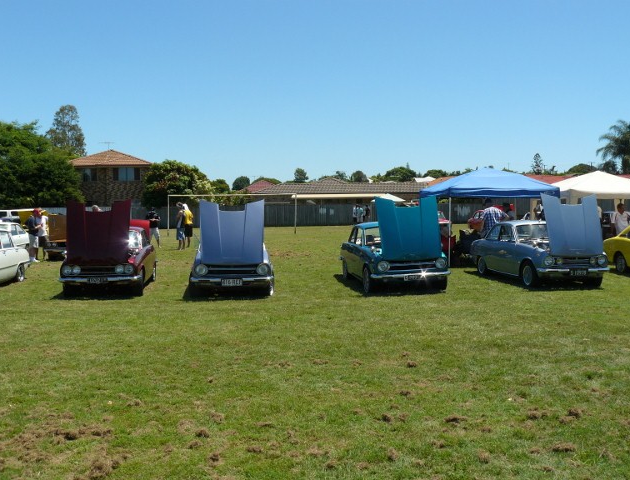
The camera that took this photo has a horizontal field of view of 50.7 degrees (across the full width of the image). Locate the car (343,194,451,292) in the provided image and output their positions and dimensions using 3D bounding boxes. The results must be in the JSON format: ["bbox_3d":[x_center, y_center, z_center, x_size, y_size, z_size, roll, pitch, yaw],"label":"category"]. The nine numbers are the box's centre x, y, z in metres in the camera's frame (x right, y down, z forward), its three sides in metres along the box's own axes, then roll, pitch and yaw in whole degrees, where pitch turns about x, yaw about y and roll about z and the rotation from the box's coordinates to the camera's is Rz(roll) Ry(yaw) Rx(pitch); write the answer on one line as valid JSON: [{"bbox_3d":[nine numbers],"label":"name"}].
[{"bbox_3d":[1.567,0.062,14.099,1.500,1.730,4.020,-1,3,-6],"label":"car"}]

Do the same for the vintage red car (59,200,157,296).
[{"bbox_3d":[-4.371,0.124,14.375,1.500,1.730,4.020,-1,3,-9],"label":"vintage red car"}]

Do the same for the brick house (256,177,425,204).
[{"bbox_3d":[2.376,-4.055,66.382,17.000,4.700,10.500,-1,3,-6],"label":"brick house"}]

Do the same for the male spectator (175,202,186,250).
[{"bbox_3d":[-5.075,-0.516,25.103,0.350,1.770,0.450,1,3,28],"label":"male spectator"}]

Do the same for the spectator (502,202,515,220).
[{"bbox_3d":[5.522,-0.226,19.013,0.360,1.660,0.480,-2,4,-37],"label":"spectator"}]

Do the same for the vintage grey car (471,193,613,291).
[{"bbox_3d":[4.912,0.020,15.000,1.500,1.730,4.020,-1,3,-6],"label":"vintage grey car"}]

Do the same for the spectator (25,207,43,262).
[{"bbox_3d":[-8.556,-0.150,20.315,0.450,1.650,0.500,0,3,6],"label":"spectator"}]

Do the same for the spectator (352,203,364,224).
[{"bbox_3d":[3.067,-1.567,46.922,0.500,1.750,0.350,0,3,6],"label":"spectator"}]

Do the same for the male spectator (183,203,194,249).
[{"bbox_3d":[-4.990,-0.566,26.302,0.350,1.750,0.460,2,4,37],"label":"male spectator"}]

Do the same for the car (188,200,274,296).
[{"bbox_3d":[-1.716,0.119,13.767,1.500,1.730,4.020,-1,3,-6],"label":"car"}]

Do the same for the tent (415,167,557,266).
[{"bbox_3d":[5.016,-0.719,19.822,3.050,2.750,3.050,0,3,-6],"label":"tent"}]

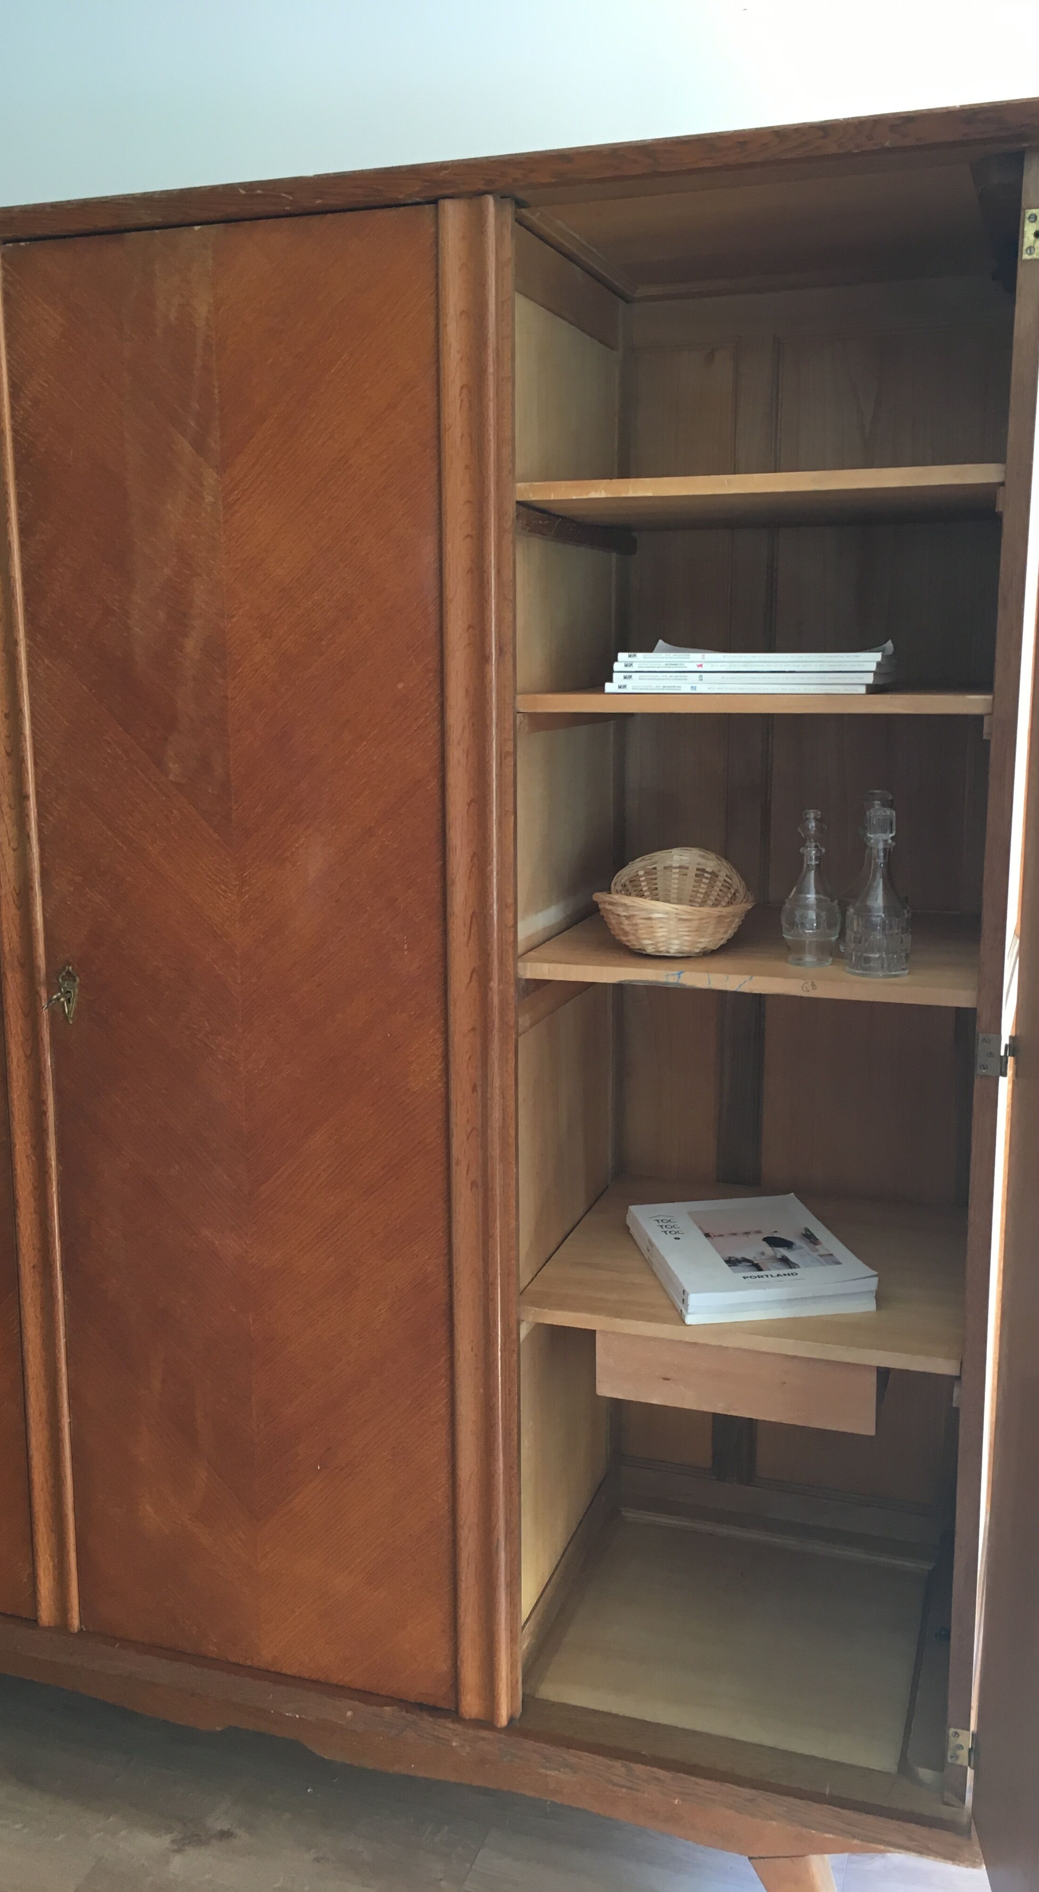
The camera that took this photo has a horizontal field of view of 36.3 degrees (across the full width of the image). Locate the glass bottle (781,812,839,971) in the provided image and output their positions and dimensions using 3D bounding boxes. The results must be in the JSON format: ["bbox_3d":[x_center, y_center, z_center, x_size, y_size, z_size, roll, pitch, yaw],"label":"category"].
[{"bbox_3d":[0.334,-0.068,1.801,0.067,0.176,0.067,3,11,18],"label":"glass bottle"}]

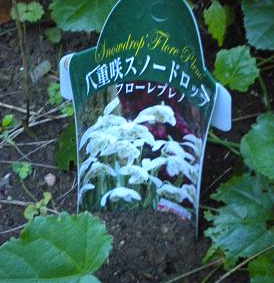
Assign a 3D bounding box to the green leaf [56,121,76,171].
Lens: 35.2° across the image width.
[{"bbox_3d":[-0.047,0.004,0.310,0.019,0.009,0.035,0,82,0],"label":"green leaf"}]

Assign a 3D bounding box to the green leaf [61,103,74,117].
[{"bbox_3d":[-0.054,-0.024,0.335,0.011,0.003,0.012,-1,72,-6],"label":"green leaf"}]

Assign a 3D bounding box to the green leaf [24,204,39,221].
[{"bbox_3d":[-0.070,0.047,0.285,0.009,0.003,0.012,14,67,-3],"label":"green leaf"}]

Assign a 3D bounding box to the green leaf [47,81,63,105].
[{"bbox_3d":[-0.066,-0.038,0.345,0.010,0.007,0.018,0,65,0],"label":"green leaf"}]

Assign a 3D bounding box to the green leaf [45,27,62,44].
[{"bbox_3d":[-0.077,-0.098,0.400,0.016,0.003,0.016,0,83,-7],"label":"green leaf"}]

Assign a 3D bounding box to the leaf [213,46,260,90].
[{"bbox_3d":[0.071,-0.053,0.315,0.029,0.010,0.032,0,72,0],"label":"leaf"}]

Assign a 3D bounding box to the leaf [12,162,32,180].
[{"bbox_3d":[-0.079,0.020,0.300,0.011,0.007,0.010,0,58,0],"label":"leaf"}]

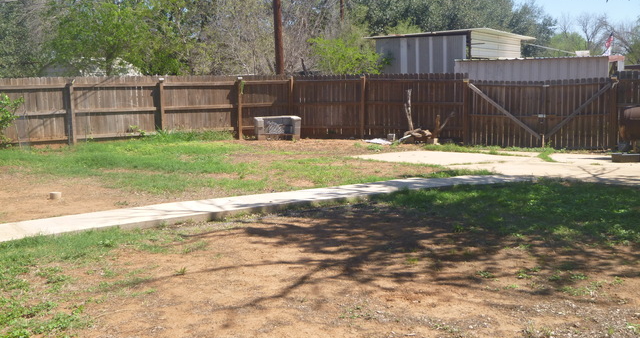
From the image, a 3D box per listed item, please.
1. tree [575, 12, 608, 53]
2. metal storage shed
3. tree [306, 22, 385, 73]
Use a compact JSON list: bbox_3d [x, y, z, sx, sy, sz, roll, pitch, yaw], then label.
[{"bbox_3d":[24.623,-10.997,64.118,2.989,6.638,2.989,-1,8,0],"label":"tree"},{"bbox_3d":[5.971,-4.189,30.542,4.600,3.348,8.900,4,10,28],"label":"metal storage shed"},{"bbox_3d":[0.989,-3.415,25.072,2.672,3.514,2.672,-1,8,0],"label":"tree"}]

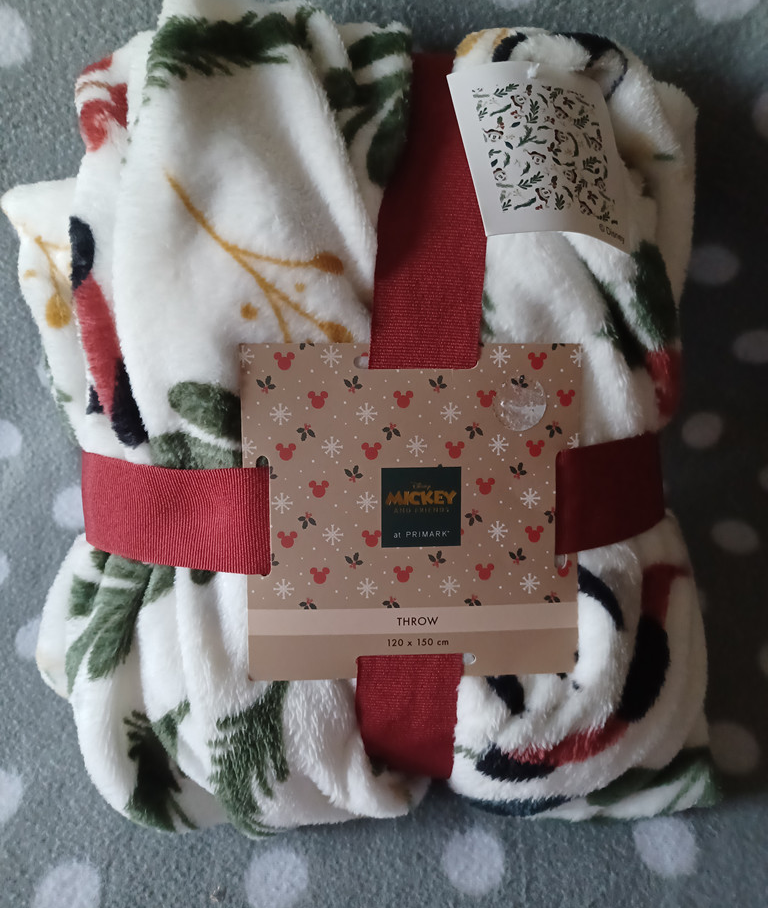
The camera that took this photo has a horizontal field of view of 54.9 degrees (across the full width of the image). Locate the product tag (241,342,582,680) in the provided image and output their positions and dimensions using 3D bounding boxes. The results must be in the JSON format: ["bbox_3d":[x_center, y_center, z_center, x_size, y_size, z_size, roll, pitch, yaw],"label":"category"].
[{"bbox_3d":[0.011,0.023,0.281,0.128,0.005,0.128,-1,95,-2],"label":"product tag"}]

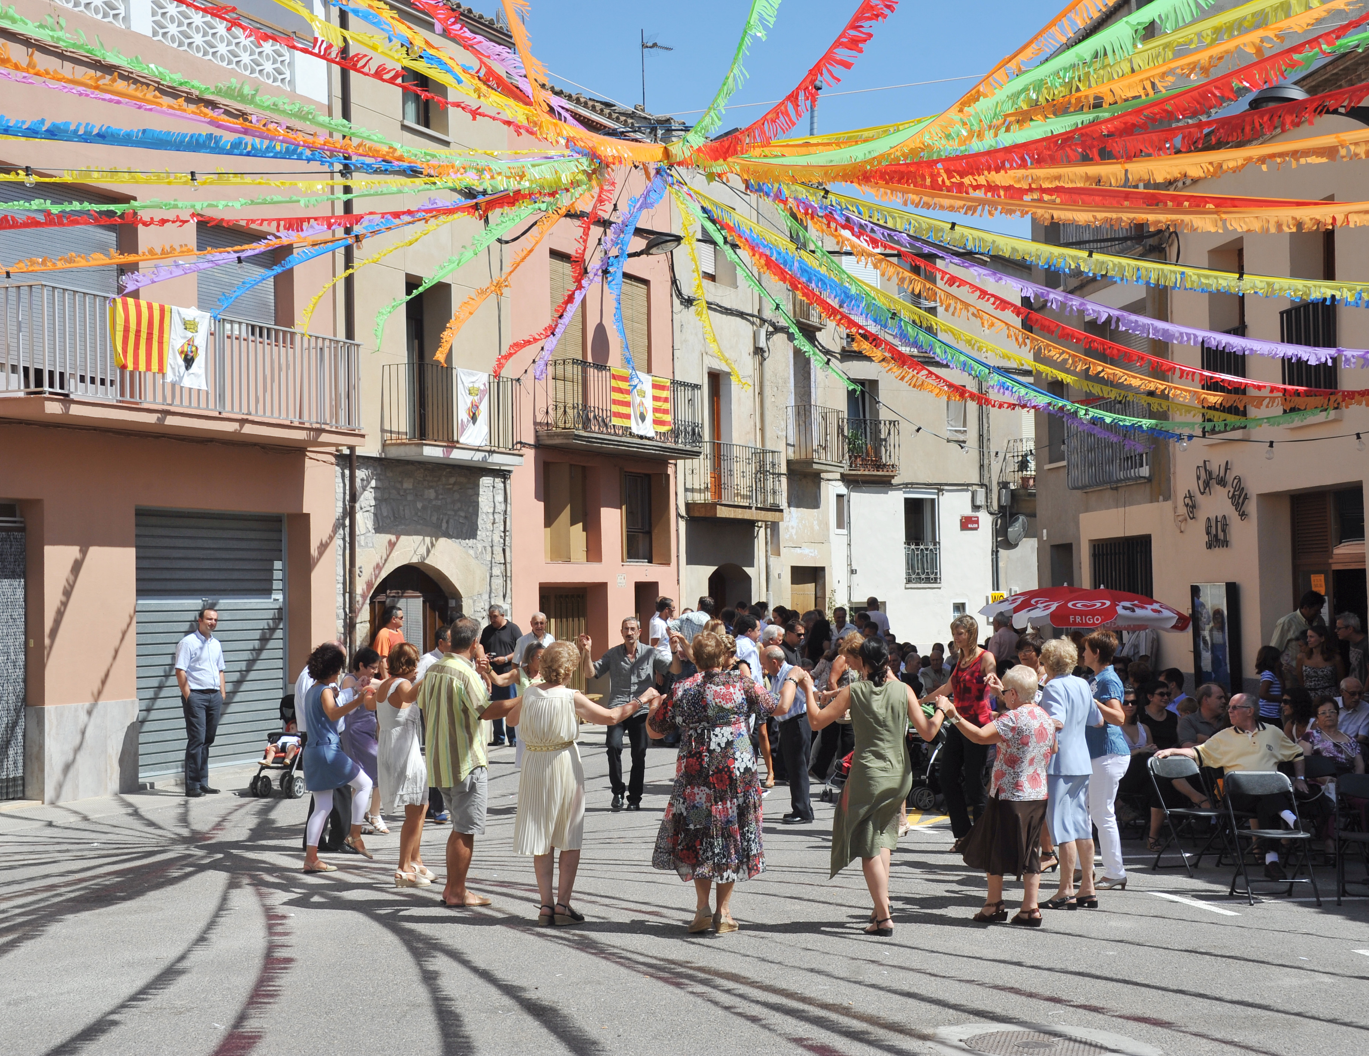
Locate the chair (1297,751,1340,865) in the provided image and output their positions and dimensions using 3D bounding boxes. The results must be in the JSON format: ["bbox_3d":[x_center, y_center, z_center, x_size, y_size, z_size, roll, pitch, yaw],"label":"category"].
[{"bbox_3d":[4.237,1.897,14.100,0.460,0.800,0.480,-1,-2,-3],"label":"chair"}]

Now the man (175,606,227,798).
[{"bbox_3d":[-4.499,1.622,19.700,0.480,1.760,0.320,1,-3,-40],"label":"man"}]

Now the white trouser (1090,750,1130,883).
[{"bbox_3d":[2.643,1.760,13.200,0.380,0.880,0.380,-2,-2,12],"label":"white trouser"}]

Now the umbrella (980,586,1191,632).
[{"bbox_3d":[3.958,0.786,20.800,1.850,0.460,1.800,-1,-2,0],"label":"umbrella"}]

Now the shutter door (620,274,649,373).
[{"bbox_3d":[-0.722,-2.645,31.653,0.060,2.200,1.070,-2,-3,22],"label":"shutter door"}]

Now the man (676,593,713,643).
[{"bbox_3d":[0.153,1.656,23.967,0.520,1.770,0.330,-1,-2,-3],"label":"man"}]

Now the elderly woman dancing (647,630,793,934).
[{"bbox_3d":[0.193,1.384,11.550,0.800,1.640,0.480,-1,-2,3],"label":"elderly woman dancing"}]

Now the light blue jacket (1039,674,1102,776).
[{"bbox_3d":[2.329,1.188,12.750,0.420,0.620,0.270,0,-2,-30],"label":"light blue jacket"}]

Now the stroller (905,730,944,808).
[{"bbox_3d":[2.184,2.011,18.300,0.750,0.900,0.500,0,-3,-38],"label":"stroller"}]

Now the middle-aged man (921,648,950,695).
[{"bbox_3d":[2.956,2.080,24.900,0.550,1.270,0.750,-1,-2,6],"label":"middle-aged man"}]

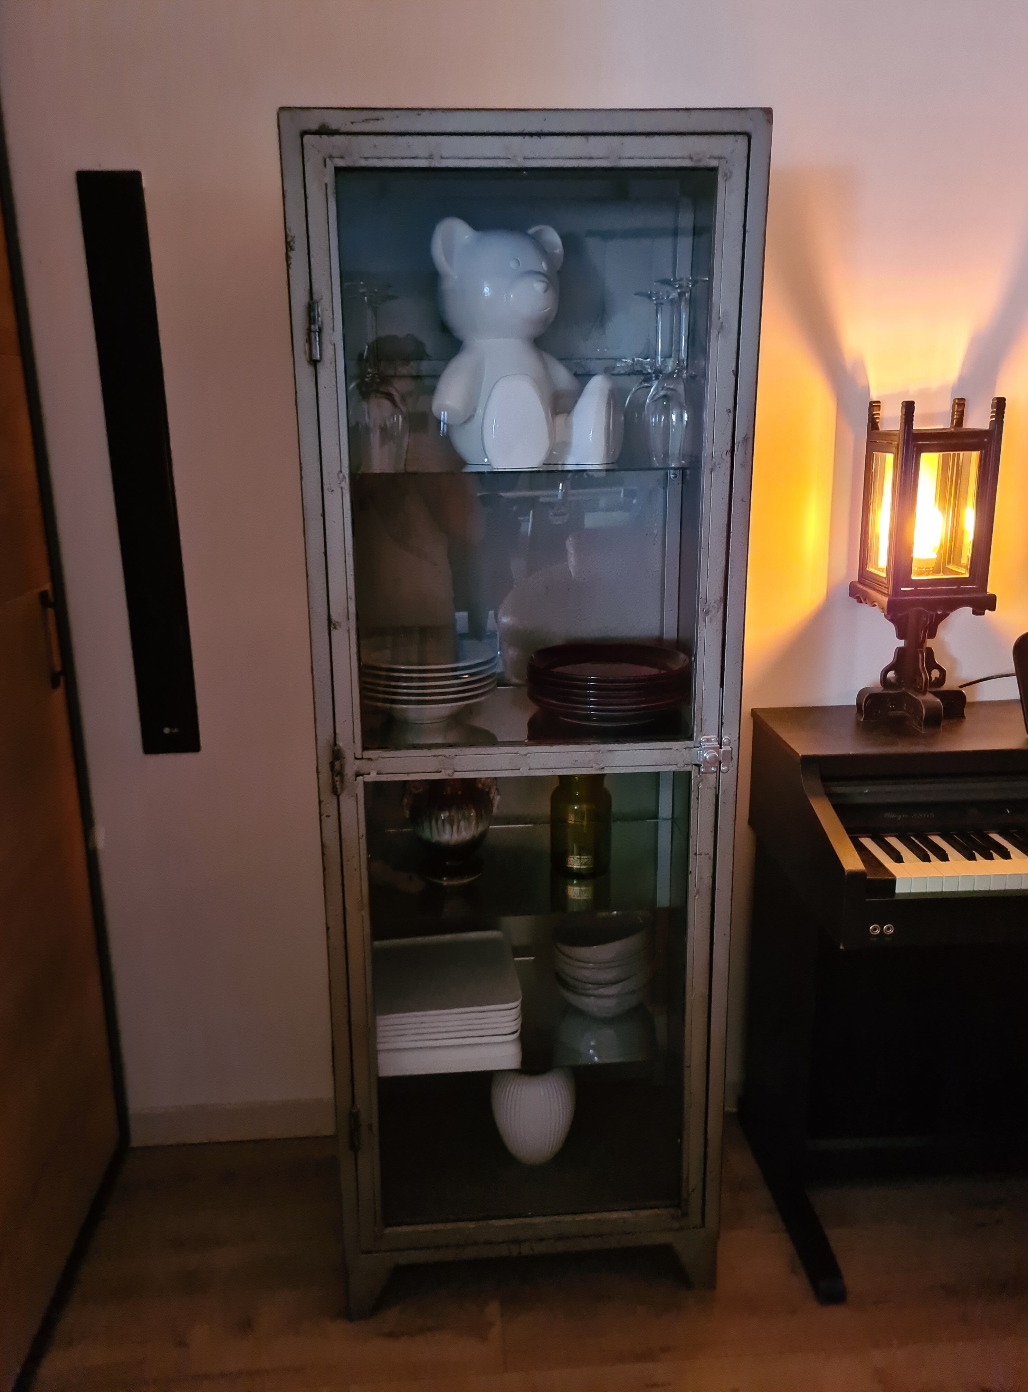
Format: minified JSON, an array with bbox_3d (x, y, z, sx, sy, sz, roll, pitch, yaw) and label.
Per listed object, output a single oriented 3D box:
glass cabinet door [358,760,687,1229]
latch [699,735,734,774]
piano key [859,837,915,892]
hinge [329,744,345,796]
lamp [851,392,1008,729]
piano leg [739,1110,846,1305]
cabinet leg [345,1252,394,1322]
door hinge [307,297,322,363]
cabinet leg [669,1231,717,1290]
[{"bbox_3d":[0.025,0.469,1.567,0.466,0.737,0.022,-2,14,-4],"label":"glass cabinet door"},{"bbox_3d":[0.287,0.086,1.481,0.050,0.056,0.020,-2,14,-4],"label":"latch"},{"bbox_3d":[0.569,0.258,1.606,0.023,0.022,0.150,-1,14,-2],"label":"piano key"},{"bbox_3d":[-0.244,0.103,1.445,0.018,0.072,0.016,-2,14,-4],"label":"hinge"},{"bbox_3d":[0.708,-0.227,1.811,0.186,0.553,0.184,-1,14,-2],"label":"lamp"},{"bbox_3d":[0.503,0.895,1.930,0.045,0.054,0.500,-1,14,-2],"label":"piano leg"},{"bbox_3d":[-0.227,0.932,1.695,0.077,0.115,0.070,-2,14,-4],"label":"cabinet leg"},{"bbox_3d":[-0.248,-0.455,1.302,0.018,0.074,0.016,-2,14,-4],"label":"door hinge"},{"bbox_3d":[0.290,0.911,1.733,0.076,0.115,0.070,-2,14,-4],"label":"cabinet leg"}]

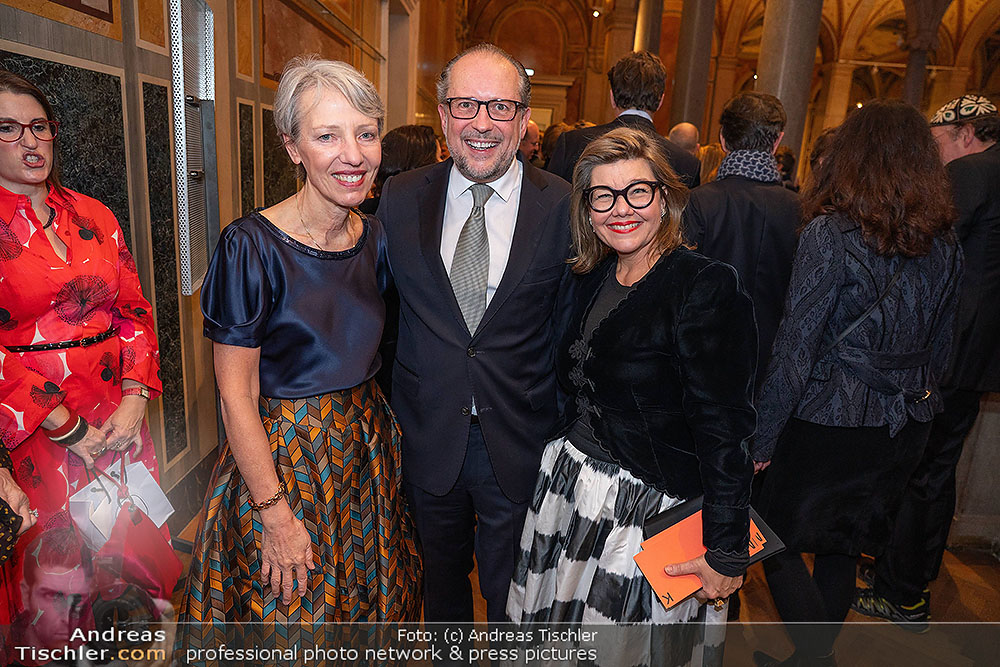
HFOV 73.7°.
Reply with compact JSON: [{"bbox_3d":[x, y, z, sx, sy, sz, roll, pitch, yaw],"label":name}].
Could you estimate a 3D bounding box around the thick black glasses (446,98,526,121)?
[{"bbox_3d":[-0.026,-0.436,1.318,0.146,0.046,0.145,4,15,3],"label":"thick black glasses"}]

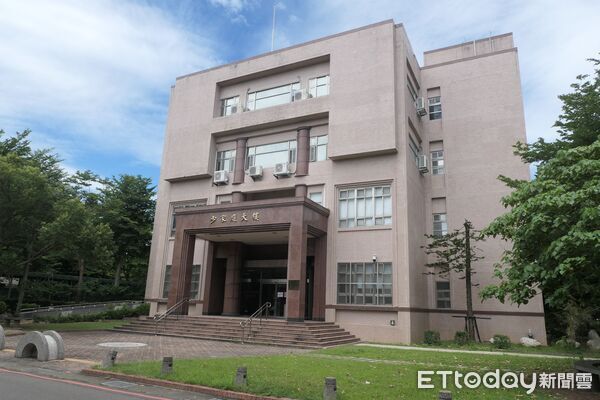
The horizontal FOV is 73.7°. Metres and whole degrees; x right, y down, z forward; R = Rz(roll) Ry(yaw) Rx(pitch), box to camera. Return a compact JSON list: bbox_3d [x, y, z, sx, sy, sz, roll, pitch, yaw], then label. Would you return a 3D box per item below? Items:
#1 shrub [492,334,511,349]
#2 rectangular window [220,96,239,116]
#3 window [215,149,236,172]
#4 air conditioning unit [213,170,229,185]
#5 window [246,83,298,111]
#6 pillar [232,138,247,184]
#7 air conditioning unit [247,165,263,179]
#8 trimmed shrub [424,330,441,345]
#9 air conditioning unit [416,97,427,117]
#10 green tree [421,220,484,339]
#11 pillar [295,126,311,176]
[{"bbox_3d":[9.372,6.568,18.635,0.780,0.620,0.780,-5,-16,26],"label":"shrub"},{"bbox_3d":[-4.795,-6.295,27.245,1.520,1.380,0.130,-5,-16,26],"label":"rectangular window"},{"bbox_3d":[-4.999,-2.542,26.890,1.577,1.604,0.150,-5,-16,26],"label":"window"},{"bbox_3d":[-5.016,-1.470,25.559,0.800,0.660,0.330,-5,-16,26],"label":"air conditioning unit"},{"bbox_3d":[-1.831,-6.699,26.415,4.094,1.456,0.150,-5,-16,26],"label":"window"},{"bbox_3d":[-3.846,-2.408,25.345,0.680,2.900,0.500,-5,-16,26],"label":"pillar"},{"bbox_3d":[-2.654,-1.739,24.405,0.780,0.600,0.330,-5,-16,26],"label":"air conditioning unit"},{"bbox_3d":[6.367,6.612,19.265,0.700,0.620,0.700,-5,-16,26],"label":"trimmed shrub"},{"bbox_3d":[7.502,-5.866,24.699,0.330,0.640,0.820,-5,-16,26],"label":"air conditioning unit"},{"bbox_3d":[8.500,4.392,22.090,3.132,6.531,2.784,-5,-16,26],"label":"green tree"},{"bbox_3d":[0.195,-2.960,24.698,0.847,3.074,0.812,2,-14,1],"label":"pillar"}]

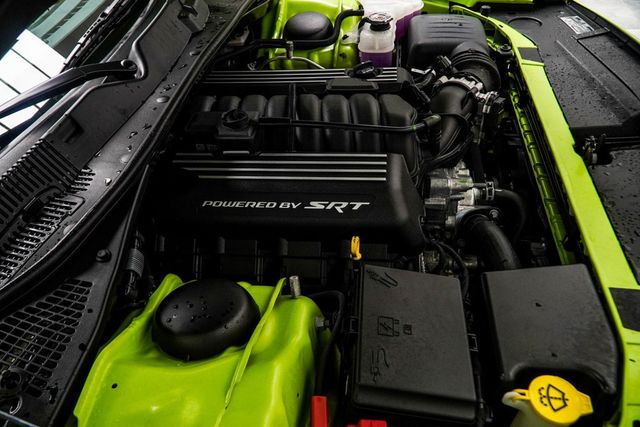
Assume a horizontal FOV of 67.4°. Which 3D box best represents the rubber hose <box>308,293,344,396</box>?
[{"bbox_3d":[0.010,0.202,0.750,0.055,0.110,0.130,2,43,8],"label":"rubber hose"}]

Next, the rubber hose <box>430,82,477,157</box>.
[{"bbox_3d":[0.297,-0.207,1.070,0.100,0.115,0.170,11,45,17],"label":"rubber hose"}]

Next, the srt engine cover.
[{"bbox_3d":[-0.058,-0.029,0.929,0.500,0.100,0.190,2,43,8],"label":"srt engine cover"}]

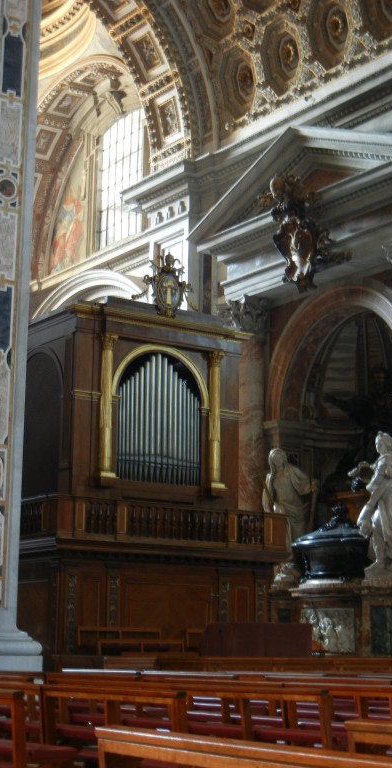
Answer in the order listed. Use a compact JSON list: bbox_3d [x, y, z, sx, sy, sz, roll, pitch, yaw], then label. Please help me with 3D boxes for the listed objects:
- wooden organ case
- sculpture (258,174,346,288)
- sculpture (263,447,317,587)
[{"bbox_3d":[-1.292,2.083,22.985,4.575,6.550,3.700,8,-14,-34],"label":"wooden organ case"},{"bbox_3d":[2.503,-3.734,32.390,1.150,2.850,2.500,8,-14,-34],"label":"sculpture"},{"bbox_3d":[2.348,3.341,33.241,1.400,3.450,1.150,-4,-12,21],"label":"sculpture"}]

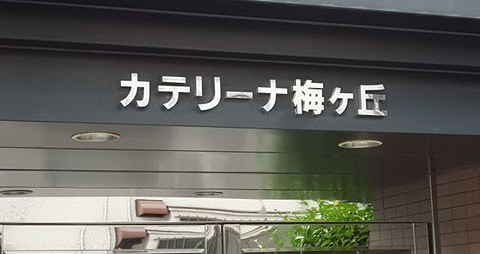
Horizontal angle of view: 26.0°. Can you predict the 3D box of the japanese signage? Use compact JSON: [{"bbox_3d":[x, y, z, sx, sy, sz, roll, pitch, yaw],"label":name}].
[{"bbox_3d":[0.058,-0.088,2.955,0.818,0.100,0.022,2,-10,-21],"label":"japanese signage"}]

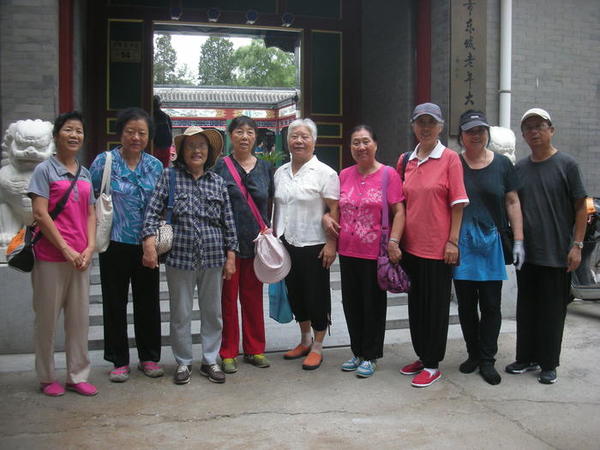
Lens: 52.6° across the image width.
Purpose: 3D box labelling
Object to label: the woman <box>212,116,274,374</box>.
[{"bbox_3d":[-0.348,0.119,3.834,0.430,1.591,0.310,-1,5,-6],"label":"woman"}]

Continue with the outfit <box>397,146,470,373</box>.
[{"bbox_3d":[0.786,0.190,3.626,0.420,1.367,0.270,2,5,24],"label":"outfit"}]

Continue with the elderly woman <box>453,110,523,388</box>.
[{"bbox_3d":[1.144,0.130,3.683,0.420,1.630,0.310,2,5,22],"label":"elderly woman"}]

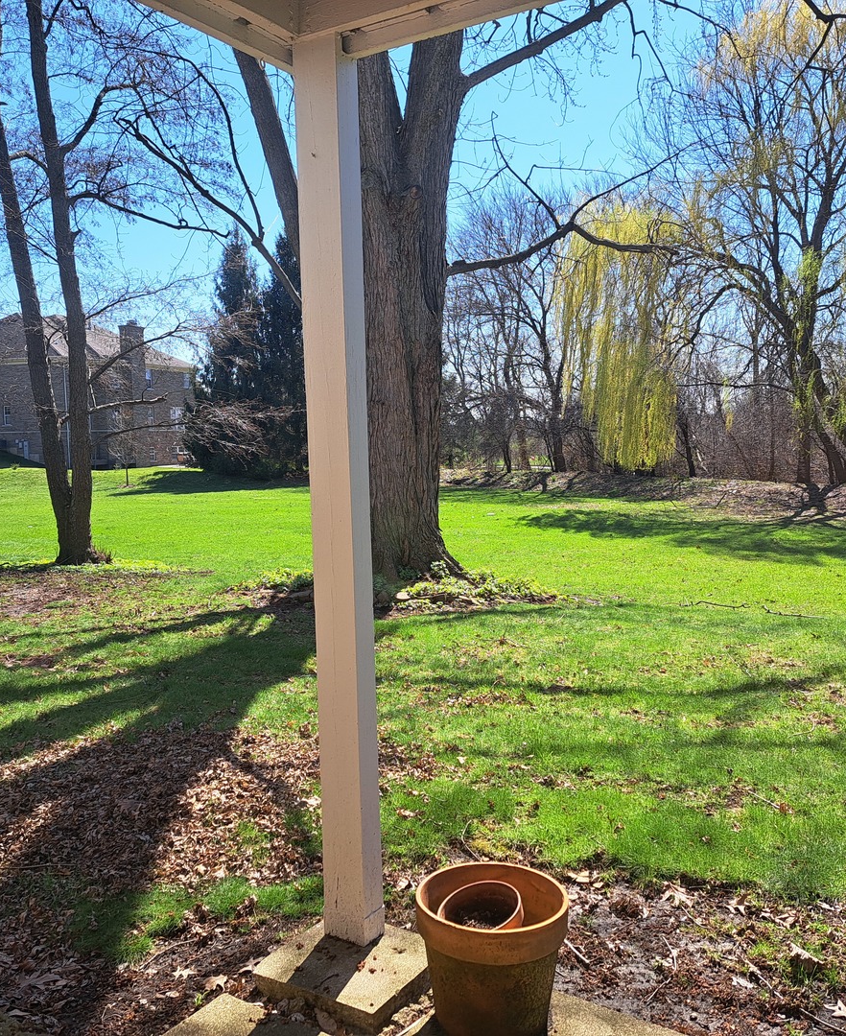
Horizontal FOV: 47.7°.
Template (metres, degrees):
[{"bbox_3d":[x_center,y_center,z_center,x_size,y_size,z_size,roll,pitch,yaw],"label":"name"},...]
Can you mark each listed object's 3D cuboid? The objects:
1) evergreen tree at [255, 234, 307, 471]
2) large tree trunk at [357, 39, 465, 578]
[{"bbox_3d":[-6.608,-7.904,46.000,3.400,11.400,3.400,-2,5,-8],"label":"evergreen tree"},{"bbox_3d":[-0.212,-2.023,9.650,1.150,5.350,1.100,-2,5,-2],"label":"large tree trunk"}]

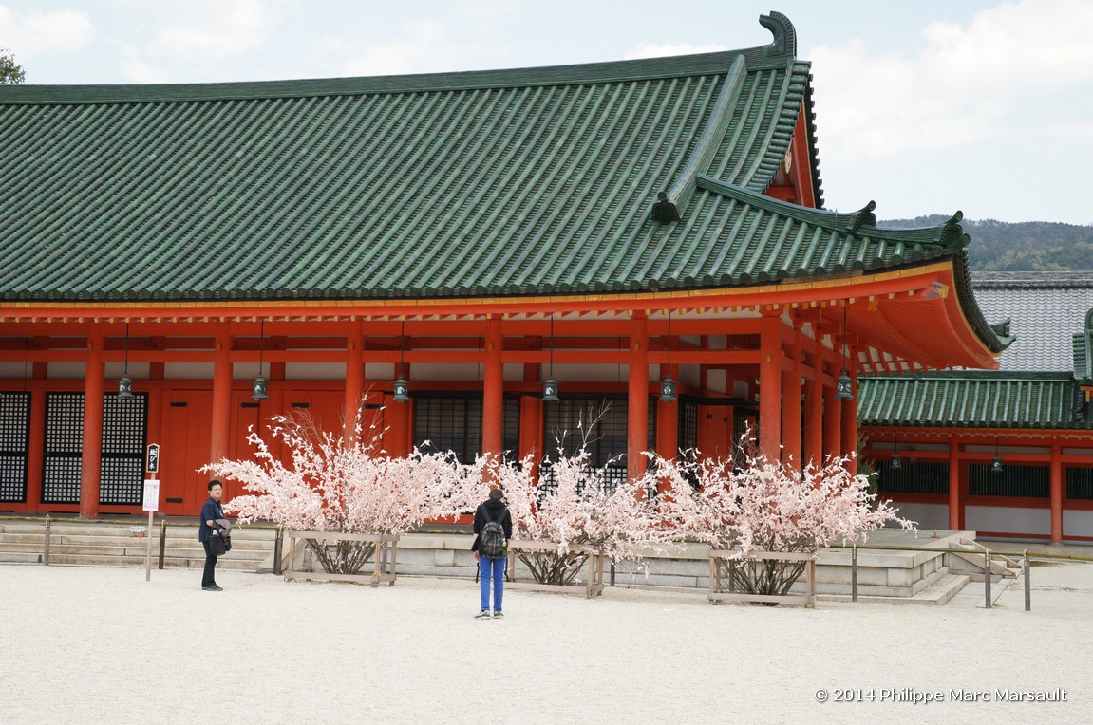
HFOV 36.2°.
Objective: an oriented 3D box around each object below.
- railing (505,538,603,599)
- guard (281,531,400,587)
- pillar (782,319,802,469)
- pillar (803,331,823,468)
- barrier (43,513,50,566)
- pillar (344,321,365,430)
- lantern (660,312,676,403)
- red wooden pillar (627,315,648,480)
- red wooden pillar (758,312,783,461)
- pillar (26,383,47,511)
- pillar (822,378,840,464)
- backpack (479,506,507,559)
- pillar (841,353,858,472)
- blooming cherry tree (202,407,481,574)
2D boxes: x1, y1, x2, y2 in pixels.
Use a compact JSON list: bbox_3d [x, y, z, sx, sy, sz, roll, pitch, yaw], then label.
[{"bbox_3d":[0.136,3.109,25.250,1.370,0.780,0.620,0,-4,18],"label":"railing"},{"bbox_3d":[-3.295,3.161,26.928,1.663,0.805,0.630,0,-4,18],"label":"guard"},{"bbox_3d":[4.646,1.331,31.685,0.370,3.986,0.370,0,-4,18],"label":"pillar"},{"bbox_3d":[5.319,1.435,33.256,0.360,3.850,0.360,0,-4,18],"label":"pillar"},{"bbox_3d":[-8.970,3.209,30.016,0.100,0.880,0.100,0,-4,18],"label":"barrier"},{"bbox_3d":[-3.696,1.162,32.099,0.370,3.986,0.370,0,-4,18],"label":"pillar"},{"bbox_3d":[2.106,-0.083,28.707,0.300,1.555,0.300,0,-4,18],"label":"lantern"},{"bbox_3d":[1.649,1.174,30.350,0.370,3.986,0.370,0,-4,18],"label":"red wooden pillar"},{"bbox_3d":[3.960,1.178,29.594,0.370,3.986,0.370,0,-4,18],"label":"red wooden pillar"},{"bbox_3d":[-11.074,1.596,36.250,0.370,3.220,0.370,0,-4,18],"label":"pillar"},{"bbox_3d":[6.085,1.594,35.526,0.360,3.850,0.360,0,-4,18],"label":"pillar"},{"bbox_3d":[-0.658,2.128,20.850,0.330,0.600,0.240,1,-4,-3],"label":"backpack"},{"bbox_3d":[6.820,1.746,37.702,0.360,3.850,0.360,0,-4,18],"label":"pillar"},{"bbox_3d":[-3.231,2.088,26.429,4.100,2.750,3.000,1,-3,0],"label":"blooming cherry tree"}]

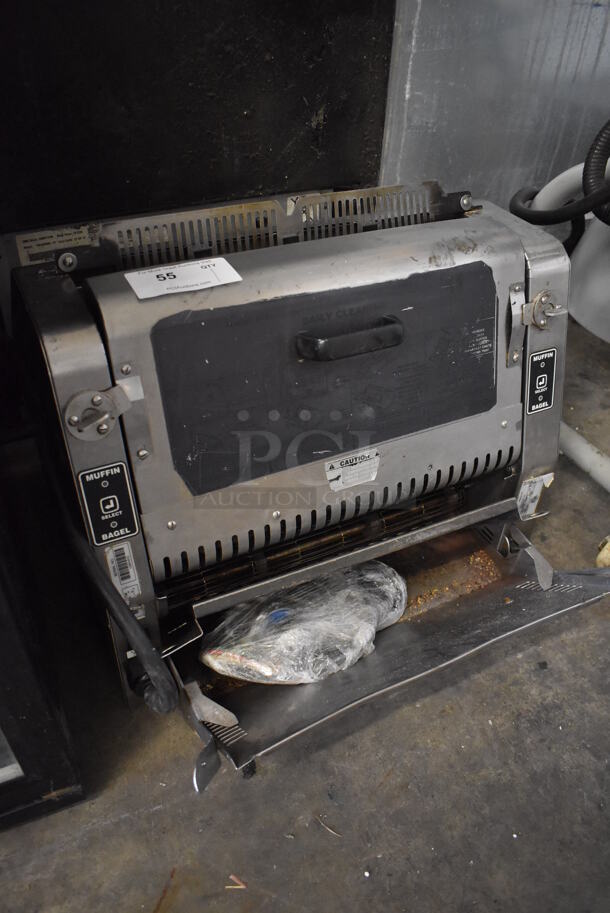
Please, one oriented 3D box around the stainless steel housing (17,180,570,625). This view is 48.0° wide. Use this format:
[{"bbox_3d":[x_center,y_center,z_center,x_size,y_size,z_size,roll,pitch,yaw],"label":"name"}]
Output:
[{"bbox_3d":[0.012,-0.073,0.805,0.581,0.336,0.296,-16,45,-22],"label":"stainless steel housing"}]

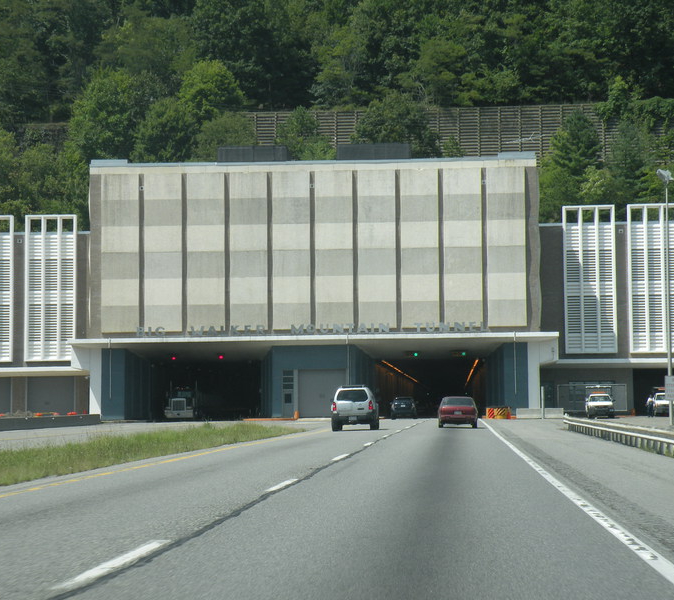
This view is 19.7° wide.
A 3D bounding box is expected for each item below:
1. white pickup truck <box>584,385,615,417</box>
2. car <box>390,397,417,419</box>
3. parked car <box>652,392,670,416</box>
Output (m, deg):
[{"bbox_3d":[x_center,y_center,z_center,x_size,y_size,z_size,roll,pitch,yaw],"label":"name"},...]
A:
[{"bbox_3d":[19.989,7.796,147.750,2.000,2.400,5.400,-1,-3,5],"label":"white pickup truck"},{"bbox_3d":[4.889,7.819,140.211,1.760,1.600,4.350,-1,-3,3],"label":"car"},{"bbox_3d":[26.053,8.327,154.687,1.950,1.920,5.300,-1,-3,5],"label":"parked car"}]

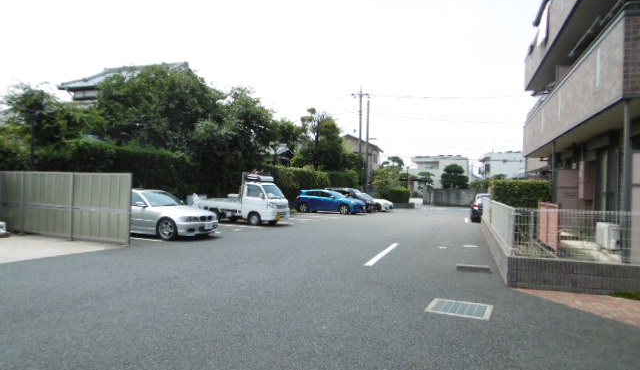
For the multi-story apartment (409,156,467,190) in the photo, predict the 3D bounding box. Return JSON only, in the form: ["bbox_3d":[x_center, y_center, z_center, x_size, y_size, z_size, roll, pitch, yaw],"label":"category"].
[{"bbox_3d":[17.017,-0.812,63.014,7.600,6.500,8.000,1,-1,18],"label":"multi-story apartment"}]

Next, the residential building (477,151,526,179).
[{"bbox_3d":[26.018,-0.785,60.015,8.500,6.700,9.000,1,-1,18],"label":"residential building"}]

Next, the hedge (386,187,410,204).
[{"bbox_3d":[6.286,0.879,35.894,2.100,1.300,1.200,1,-1,22],"label":"hedge"}]

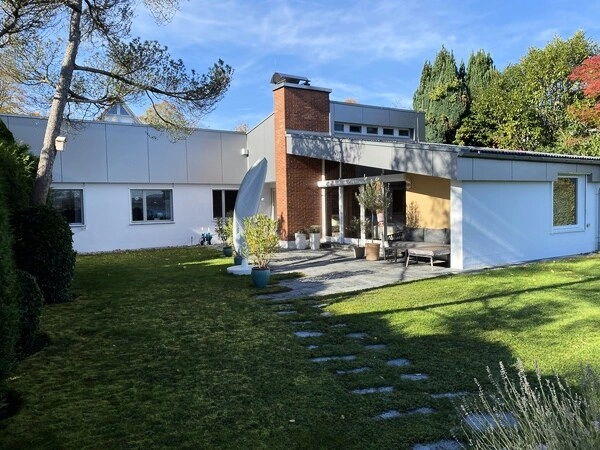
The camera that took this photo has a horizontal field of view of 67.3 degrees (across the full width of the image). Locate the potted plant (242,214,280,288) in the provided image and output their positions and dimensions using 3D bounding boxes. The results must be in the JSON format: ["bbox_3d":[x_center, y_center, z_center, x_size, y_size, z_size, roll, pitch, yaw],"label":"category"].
[{"bbox_3d":[-0.752,0.491,8.620,0.686,1.390,0.665,-1,3,0],"label":"potted plant"}]

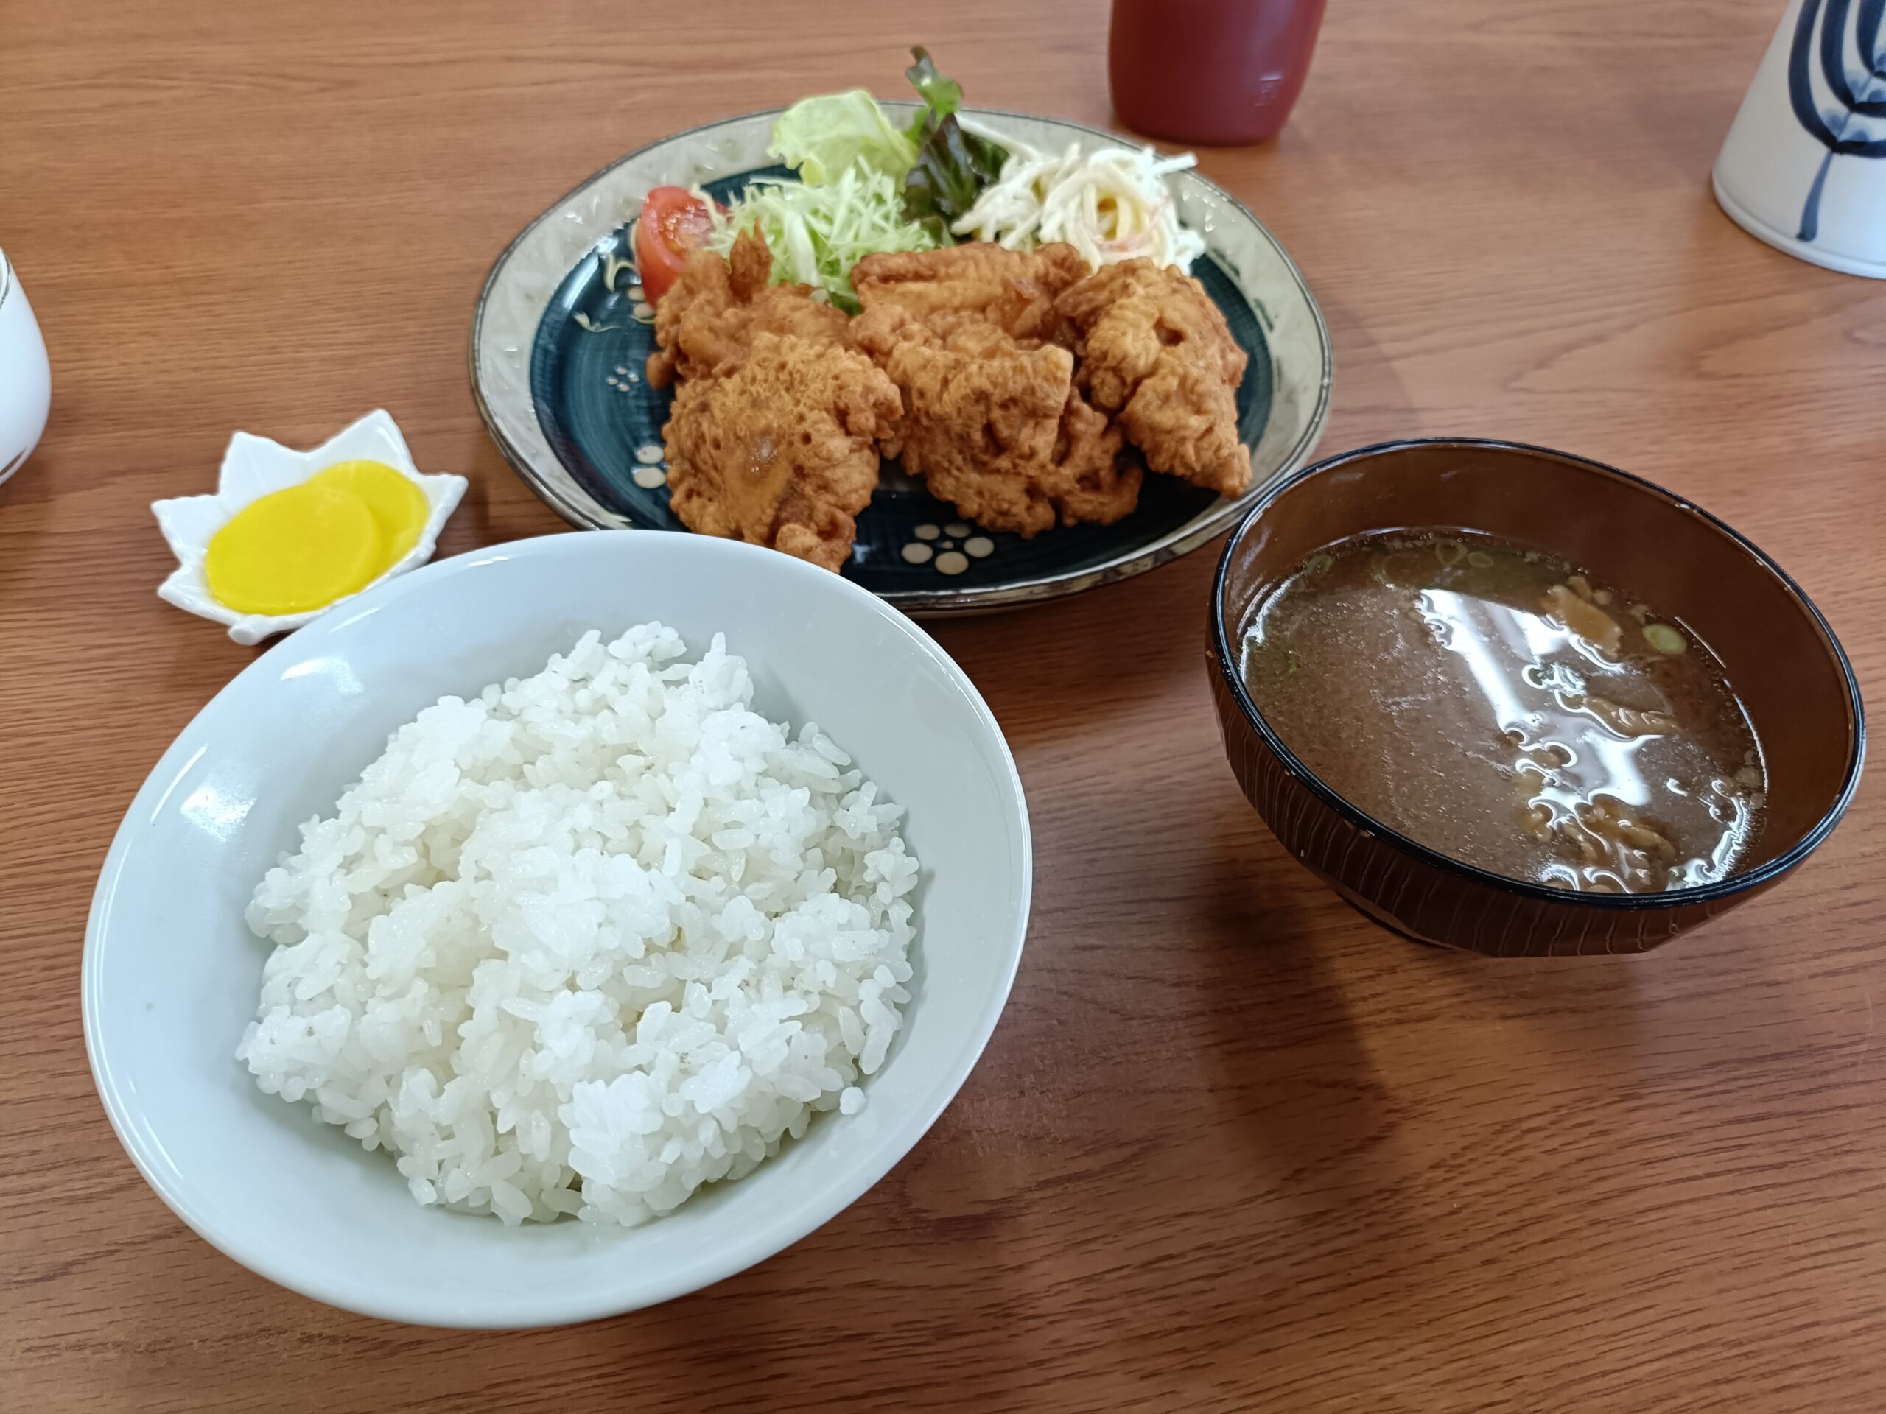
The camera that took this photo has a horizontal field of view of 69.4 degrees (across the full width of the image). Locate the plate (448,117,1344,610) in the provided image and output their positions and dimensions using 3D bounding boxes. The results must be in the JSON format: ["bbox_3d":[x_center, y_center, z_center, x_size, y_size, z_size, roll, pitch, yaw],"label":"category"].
[{"bbox_3d":[-0.011,-0.101,0.387,0.231,0.031,0.231,1,50,-1],"label":"plate"}]

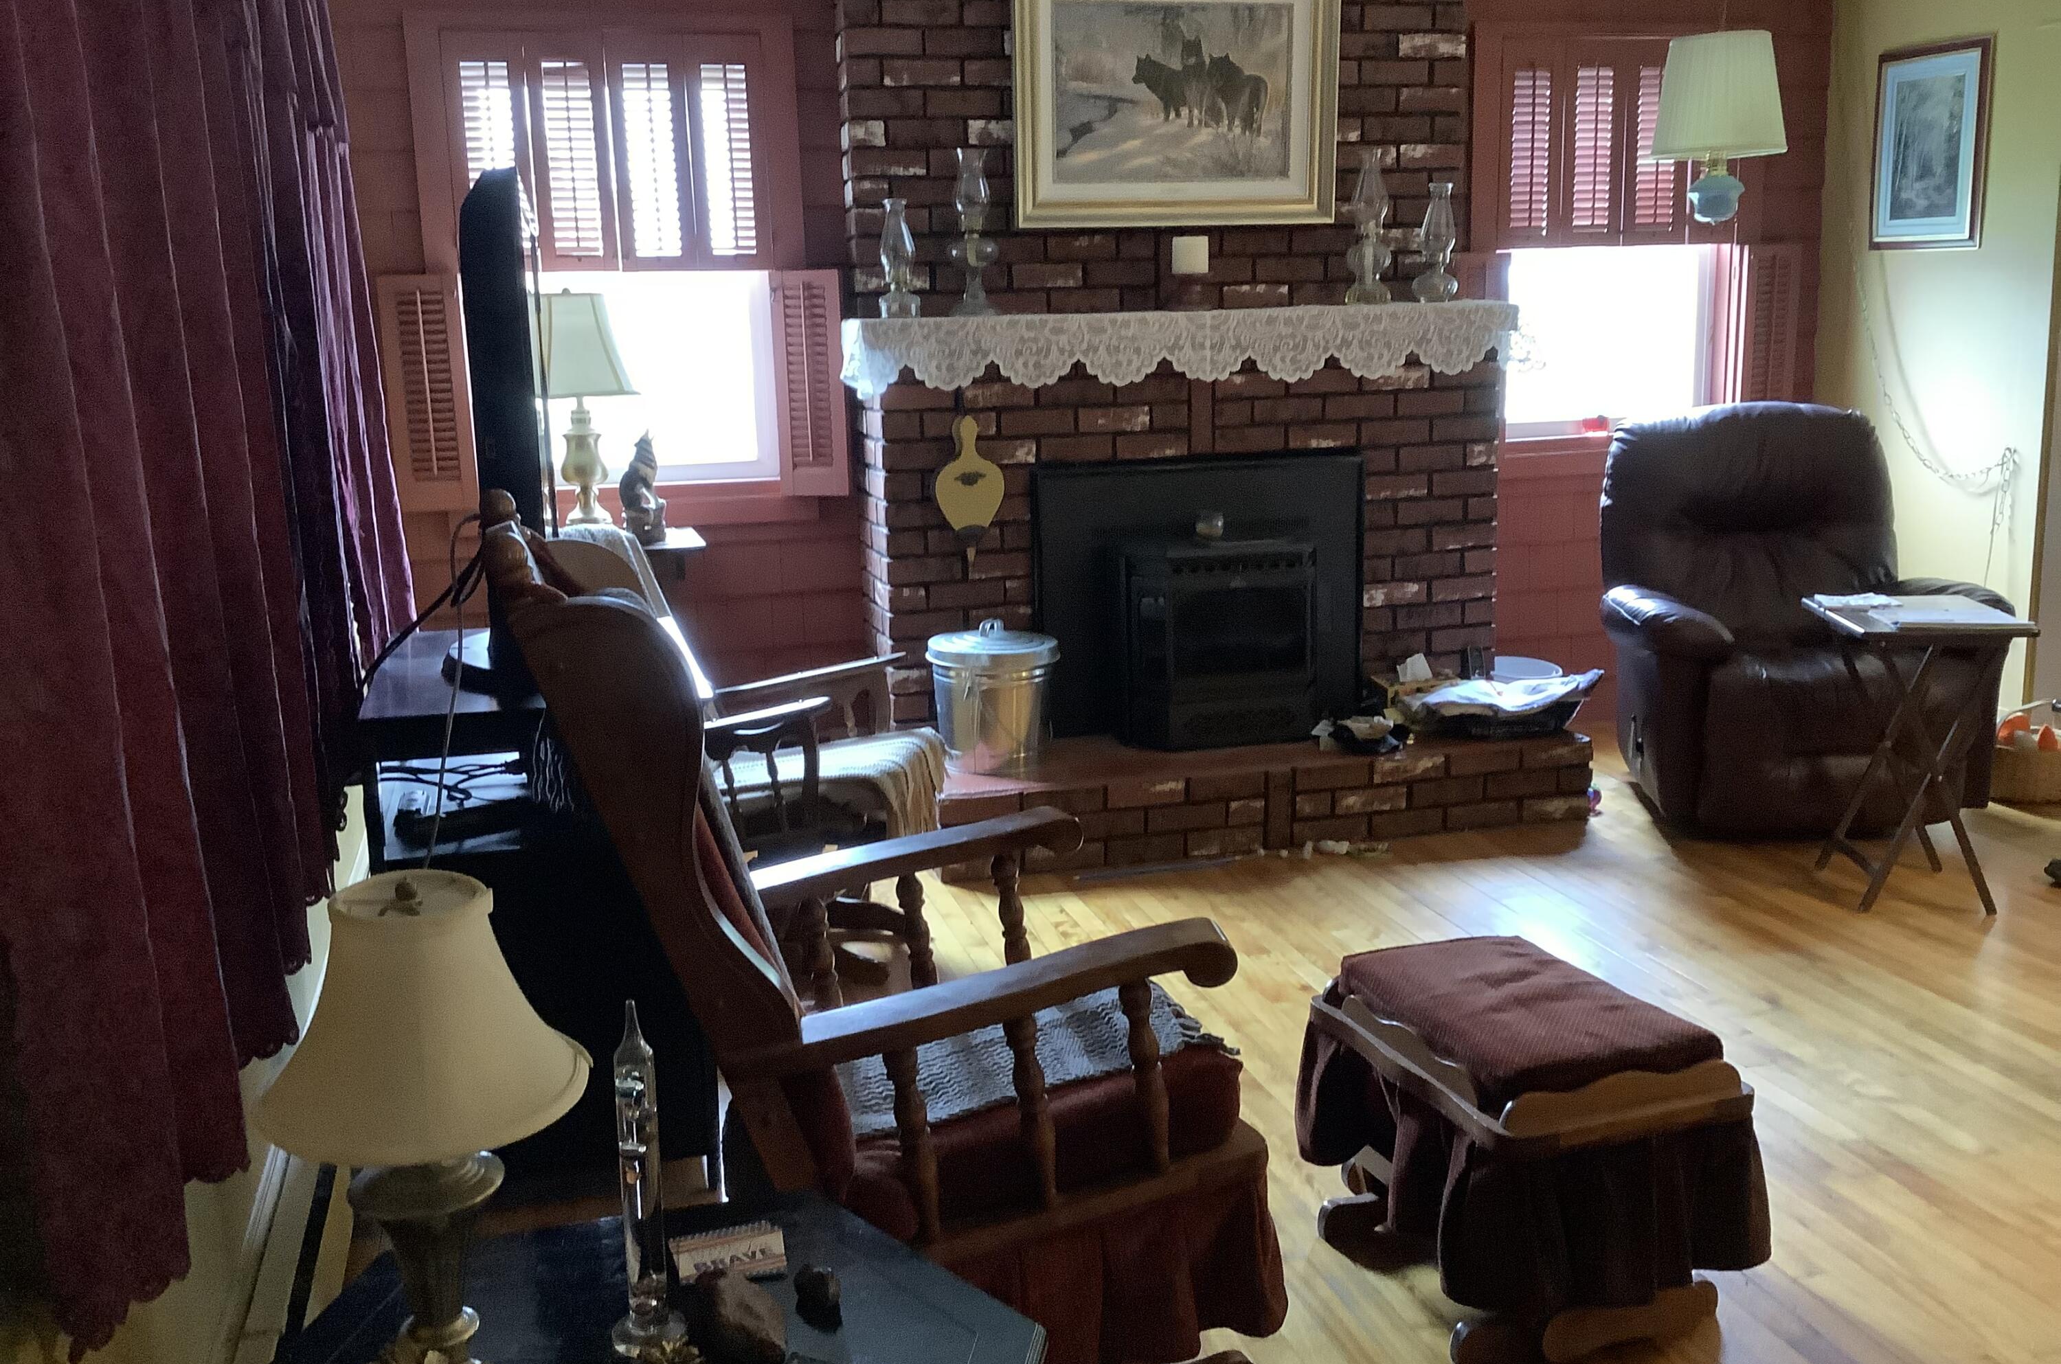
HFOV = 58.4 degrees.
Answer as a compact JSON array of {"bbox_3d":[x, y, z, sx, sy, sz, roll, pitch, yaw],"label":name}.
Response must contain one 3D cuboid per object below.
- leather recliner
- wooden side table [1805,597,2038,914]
[{"bbox_3d":[1.967,-0.186,4.872,0.950,1.050,0.910,-2,12,-1],"label":"leather recliner"},{"bbox_3d":[1.994,0.165,4.181,0.368,0.646,0.445,-1,12,4],"label":"wooden side table"}]

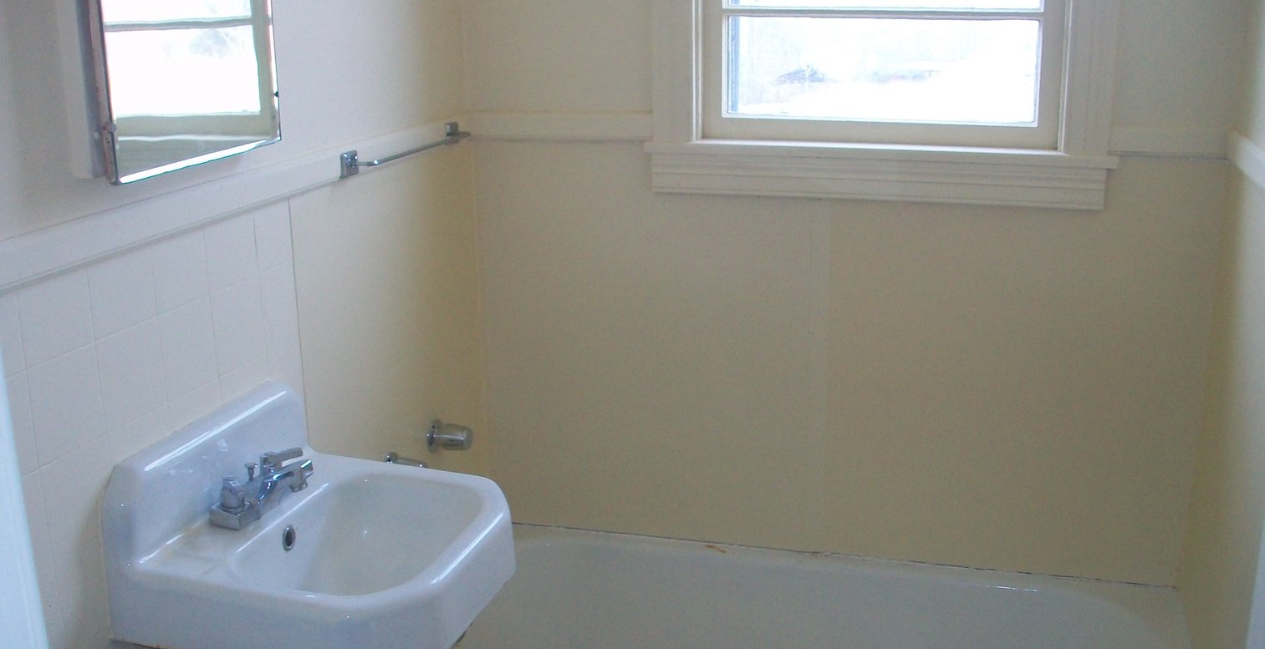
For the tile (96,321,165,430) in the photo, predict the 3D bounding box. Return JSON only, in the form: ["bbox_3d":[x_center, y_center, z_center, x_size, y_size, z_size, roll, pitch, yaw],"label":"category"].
[{"bbox_3d":[-0.644,0.063,1.601,0.008,0.120,0.127,3,15,15],"label":"tile"}]

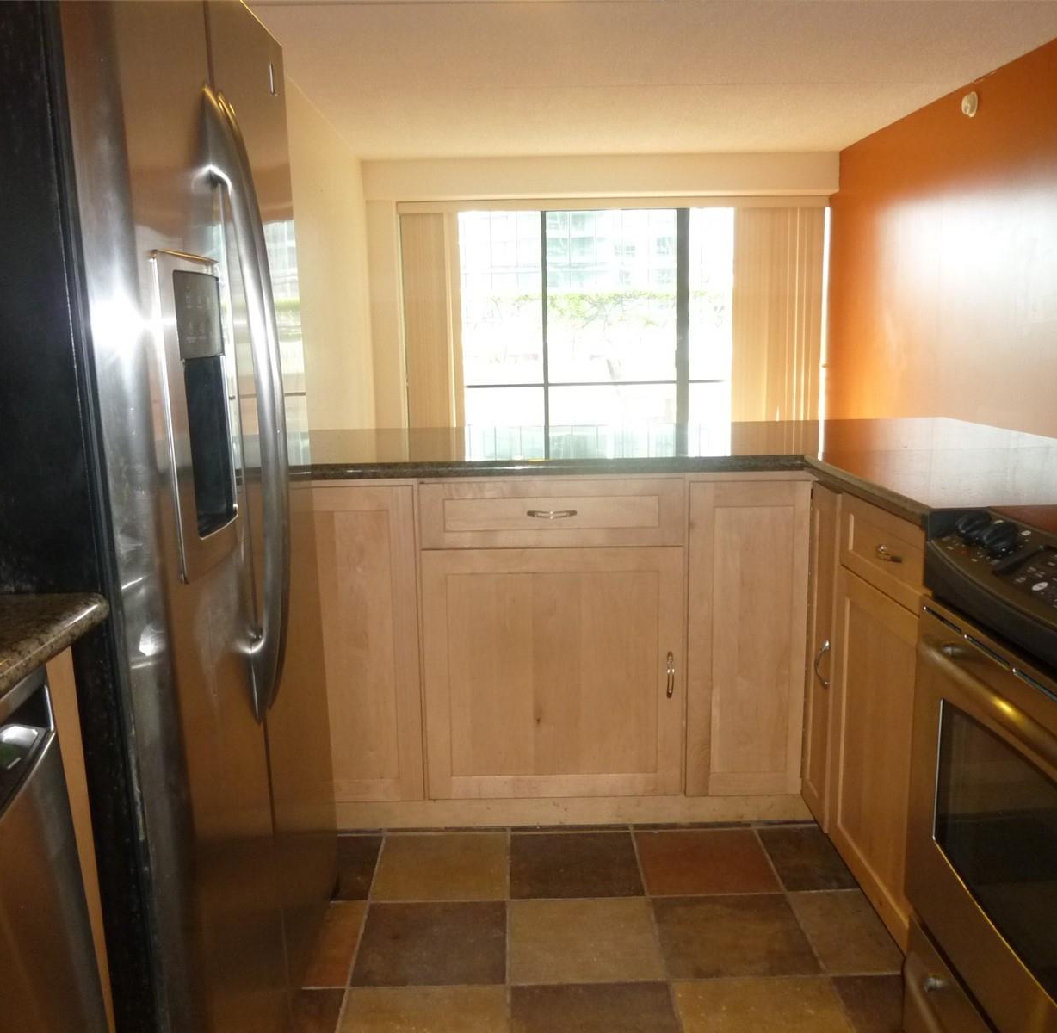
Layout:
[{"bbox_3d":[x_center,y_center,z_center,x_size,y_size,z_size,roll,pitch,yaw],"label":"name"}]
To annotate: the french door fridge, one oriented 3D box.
[{"bbox_3d":[-0.754,0.062,1.556,0.720,1.750,0.910,-1,10,-1],"label":"french door fridge"}]

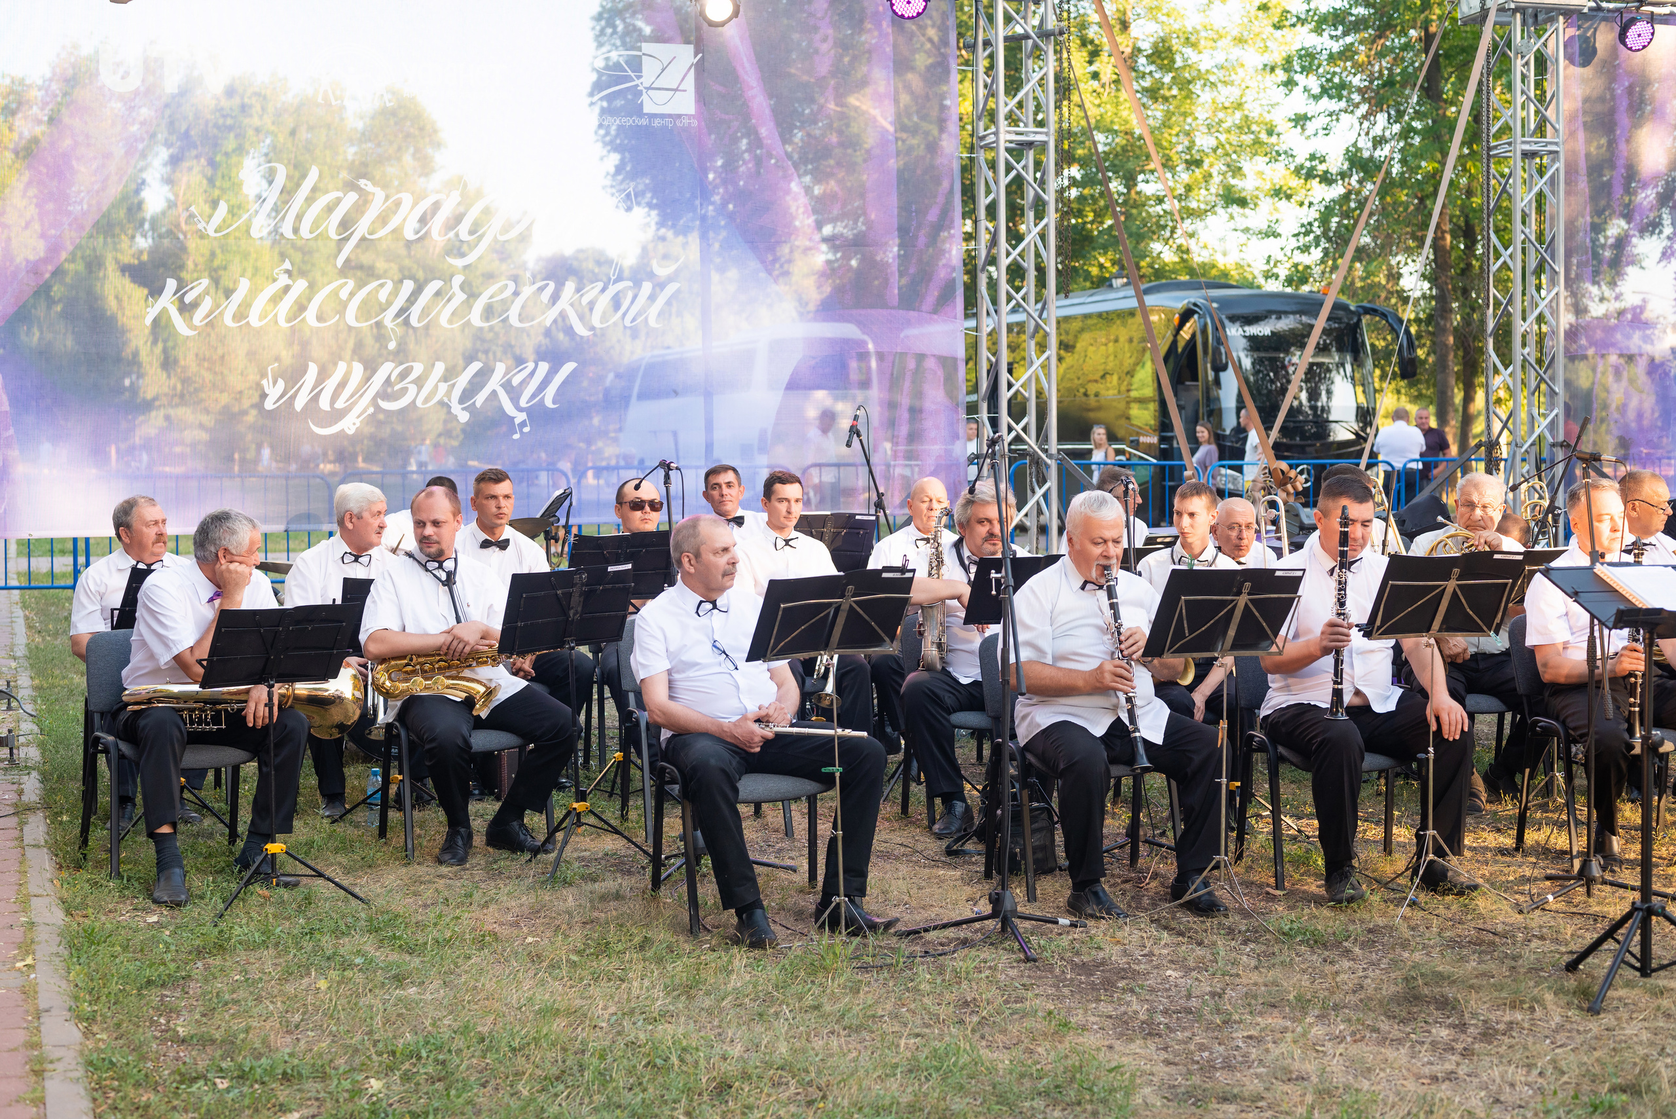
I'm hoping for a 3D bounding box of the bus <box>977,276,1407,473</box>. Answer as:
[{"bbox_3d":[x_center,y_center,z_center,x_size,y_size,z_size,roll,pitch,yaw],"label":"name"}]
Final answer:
[{"bbox_3d":[3.887,-2.226,36.126,2.600,3.650,12.200,-1,3,-21],"label":"bus"}]

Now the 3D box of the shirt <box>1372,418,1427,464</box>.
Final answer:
[{"bbox_3d":[6.466,-1.312,26.800,0.620,0.600,0.360,0,3,14],"label":"shirt"}]

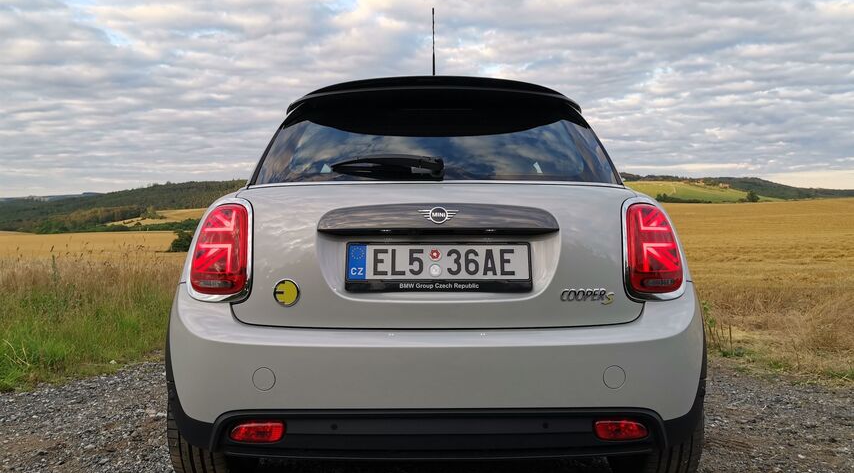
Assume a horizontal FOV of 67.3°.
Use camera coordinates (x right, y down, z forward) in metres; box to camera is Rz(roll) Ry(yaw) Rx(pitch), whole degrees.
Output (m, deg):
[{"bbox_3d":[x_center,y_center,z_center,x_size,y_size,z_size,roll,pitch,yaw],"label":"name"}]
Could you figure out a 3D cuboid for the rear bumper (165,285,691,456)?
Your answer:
[{"bbox_3d":[0.030,0.375,1.910,1.700,0.450,0.410,0,2,-1],"label":"rear bumper"}]

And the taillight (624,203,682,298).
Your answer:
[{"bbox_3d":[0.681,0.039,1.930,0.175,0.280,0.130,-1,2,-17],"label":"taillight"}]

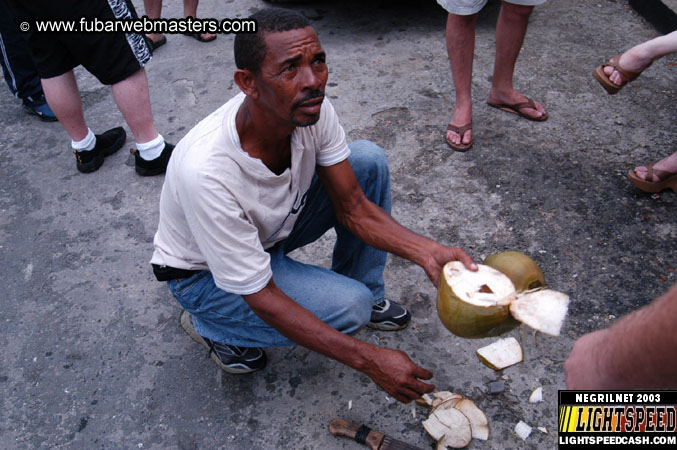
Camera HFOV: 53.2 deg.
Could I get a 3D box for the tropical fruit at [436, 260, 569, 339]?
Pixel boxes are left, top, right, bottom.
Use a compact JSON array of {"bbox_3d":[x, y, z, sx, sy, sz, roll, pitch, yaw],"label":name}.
[{"bbox_3d":[0.366,0.169,1.530,0.280,0.170,0.190,21,30,0],"label":"tropical fruit"}]

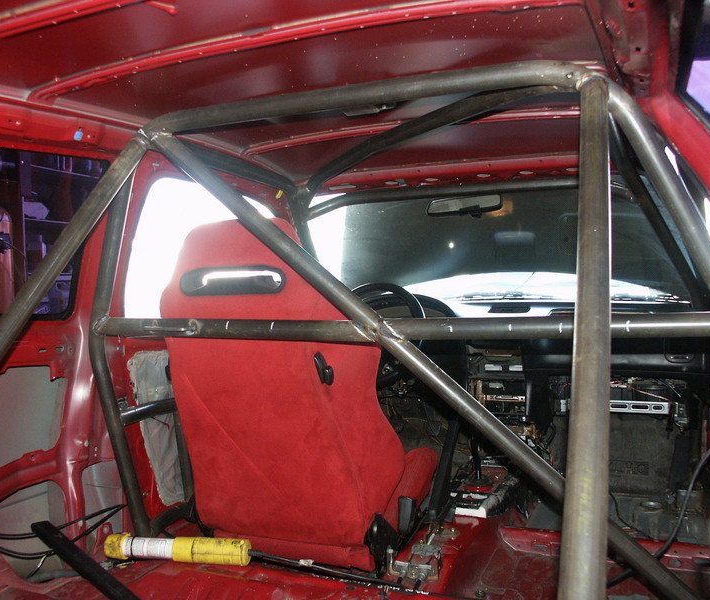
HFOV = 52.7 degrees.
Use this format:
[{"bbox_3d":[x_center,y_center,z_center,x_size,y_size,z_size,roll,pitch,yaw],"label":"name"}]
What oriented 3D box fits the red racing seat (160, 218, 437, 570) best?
[{"bbox_3d":[-0.105,0.265,1.970,0.550,0.875,0.820,-1,-2,22],"label":"red racing seat"}]

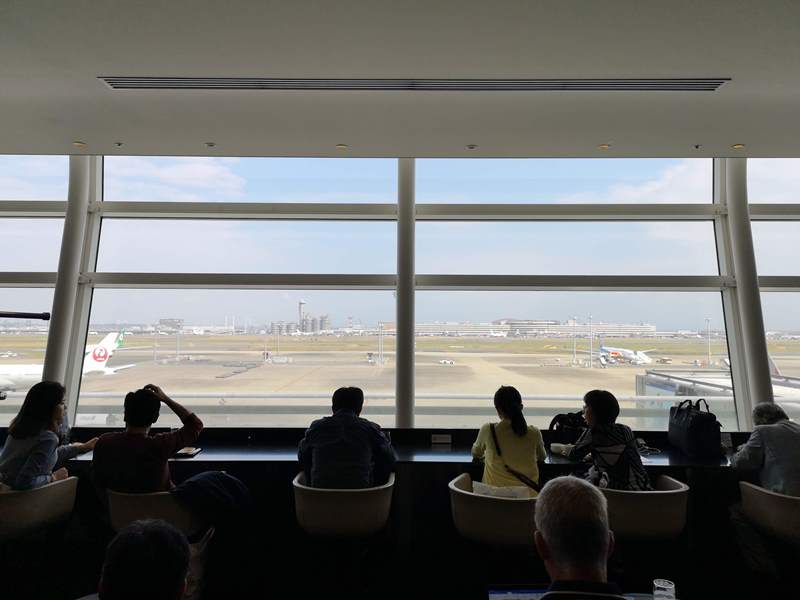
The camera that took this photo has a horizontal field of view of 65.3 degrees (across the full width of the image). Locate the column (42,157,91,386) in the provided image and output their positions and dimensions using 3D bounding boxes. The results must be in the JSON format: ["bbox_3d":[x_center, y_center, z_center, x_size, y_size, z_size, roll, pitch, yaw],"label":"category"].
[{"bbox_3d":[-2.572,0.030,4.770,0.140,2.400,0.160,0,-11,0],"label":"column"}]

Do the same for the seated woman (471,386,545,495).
[{"bbox_3d":[0.629,1.130,3.658,0.460,1.200,0.700,0,-2,0],"label":"seated woman"}]

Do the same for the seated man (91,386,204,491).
[{"bbox_3d":[-1.446,1.119,3.638,0.620,1.240,0.740,0,-2,3],"label":"seated man"}]

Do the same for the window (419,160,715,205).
[{"bbox_3d":[1.350,-0.980,5.170,2.500,0.400,0.070,0,-2,0],"label":"window"}]

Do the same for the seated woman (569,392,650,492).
[{"bbox_3d":[1.214,1.143,3.657,0.520,1.200,0.720,1,-2,-22],"label":"seated woman"}]

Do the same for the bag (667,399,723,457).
[{"bbox_3d":[1.866,0.804,3.921,0.200,0.370,0.370,0,-2,11],"label":"bag"}]

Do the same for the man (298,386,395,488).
[{"bbox_3d":[-0.316,1.126,3.658,0.540,1.220,0.720,0,-2,0],"label":"man"}]

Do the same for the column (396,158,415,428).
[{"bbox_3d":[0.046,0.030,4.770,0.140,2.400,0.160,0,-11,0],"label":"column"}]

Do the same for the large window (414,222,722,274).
[{"bbox_3d":[1.355,-0.420,5.090,2.500,0.440,0.070,0,-10,0],"label":"large window"}]

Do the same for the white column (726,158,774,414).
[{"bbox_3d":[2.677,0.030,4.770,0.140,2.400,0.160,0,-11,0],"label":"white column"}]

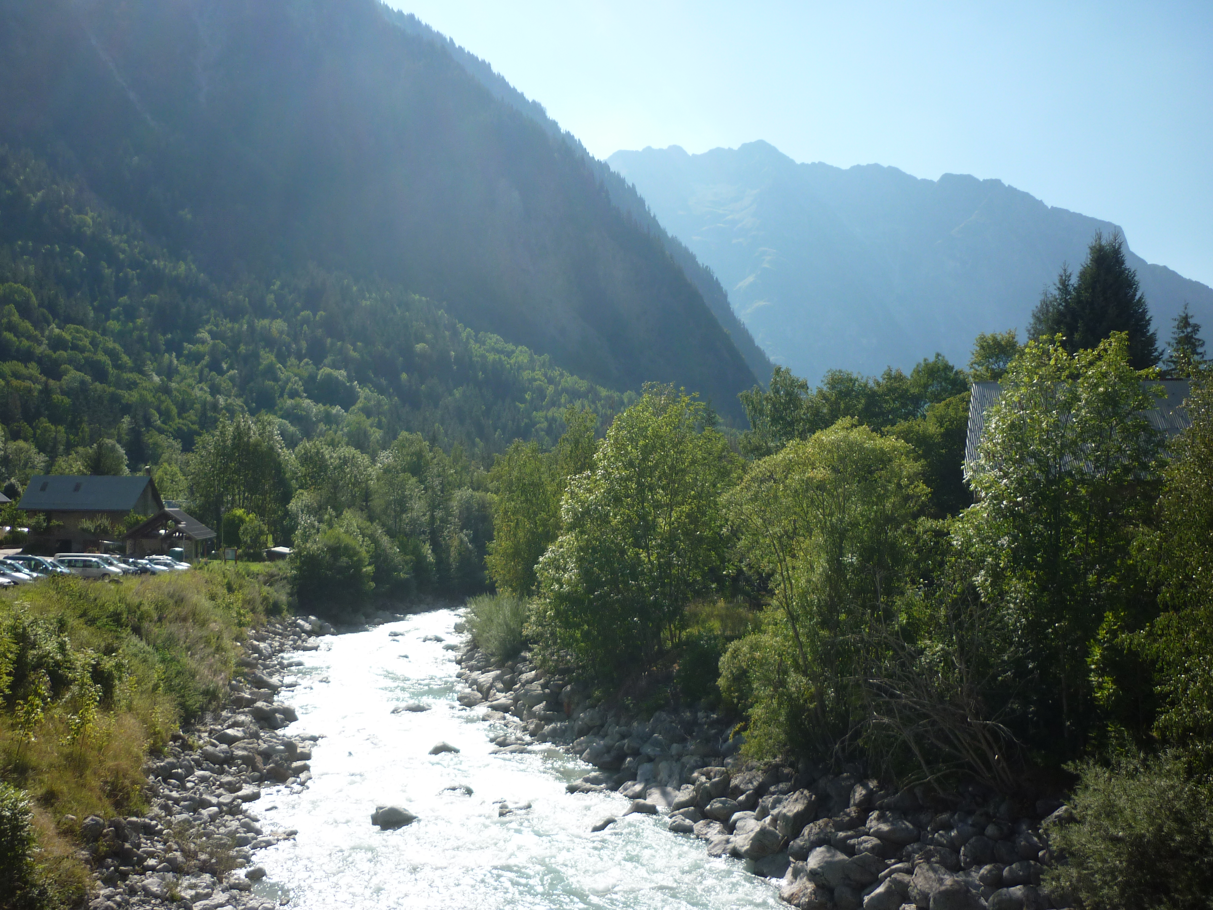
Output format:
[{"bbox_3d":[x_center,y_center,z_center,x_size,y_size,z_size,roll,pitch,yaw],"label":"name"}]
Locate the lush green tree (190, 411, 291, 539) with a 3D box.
[{"bbox_3d":[-43.451,3.200,137.000,12.000,15.800,11.000,1,-3,-18],"label":"lush green tree"}]

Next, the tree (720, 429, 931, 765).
[{"bbox_3d":[5.793,3.496,30.800,5.400,8.800,5.200,0,-2,11],"label":"tree"}]

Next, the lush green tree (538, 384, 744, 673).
[{"bbox_3d":[1.132,3.026,45.300,7.800,11.100,7.400,0,-2,1],"label":"lush green tree"}]

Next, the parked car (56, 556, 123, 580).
[{"bbox_3d":[-38.957,8.607,87.300,4.600,1.720,1.820,0,-2,7],"label":"parked car"}]

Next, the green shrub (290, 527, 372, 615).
[{"bbox_3d":[-20.474,8.401,86.000,6.200,6.300,6.000,0,-3,0],"label":"green shrub"}]

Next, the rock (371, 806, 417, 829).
[{"bbox_3d":[-5.544,9.467,30.200,1.200,0.580,0.950,0,-2,0],"label":"rock"}]

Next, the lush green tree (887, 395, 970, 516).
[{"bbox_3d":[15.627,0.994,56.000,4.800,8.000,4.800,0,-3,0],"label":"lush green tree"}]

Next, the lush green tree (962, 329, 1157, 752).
[{"bbox_3d":[10.228,2.041,26.000,4.500,9.600,4.400,0,-3,0],"label":"lush green tree"}]

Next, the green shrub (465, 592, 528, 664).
[{"bbox_3d":[-5.159,8.107,54.500,3.100,3.100,3.000,1,-2,-5],"label":"green shrub"}]

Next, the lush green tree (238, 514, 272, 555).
[{"bbox_3d":[-38.006,8.554,125.000,3.500,4.600,3.400,1,-3,-17],"label":"lush green tree"}]

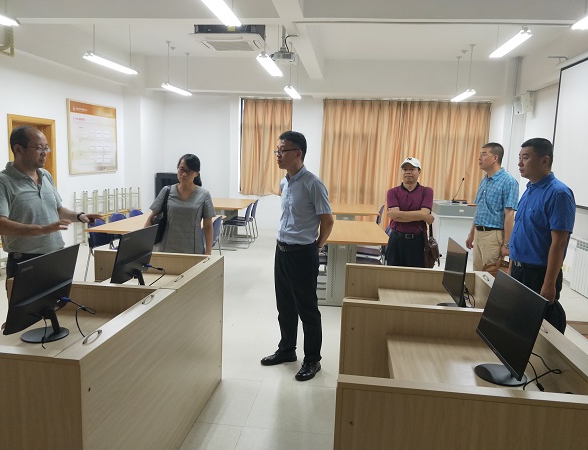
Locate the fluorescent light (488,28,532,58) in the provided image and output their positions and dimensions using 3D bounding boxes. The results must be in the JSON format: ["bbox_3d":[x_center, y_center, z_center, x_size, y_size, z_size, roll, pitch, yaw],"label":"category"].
[{"bbox_3d":[2.816,-2.354,5.669,0.160,0.100,1.220,3,9,7],"label":"fluorescent light"}]

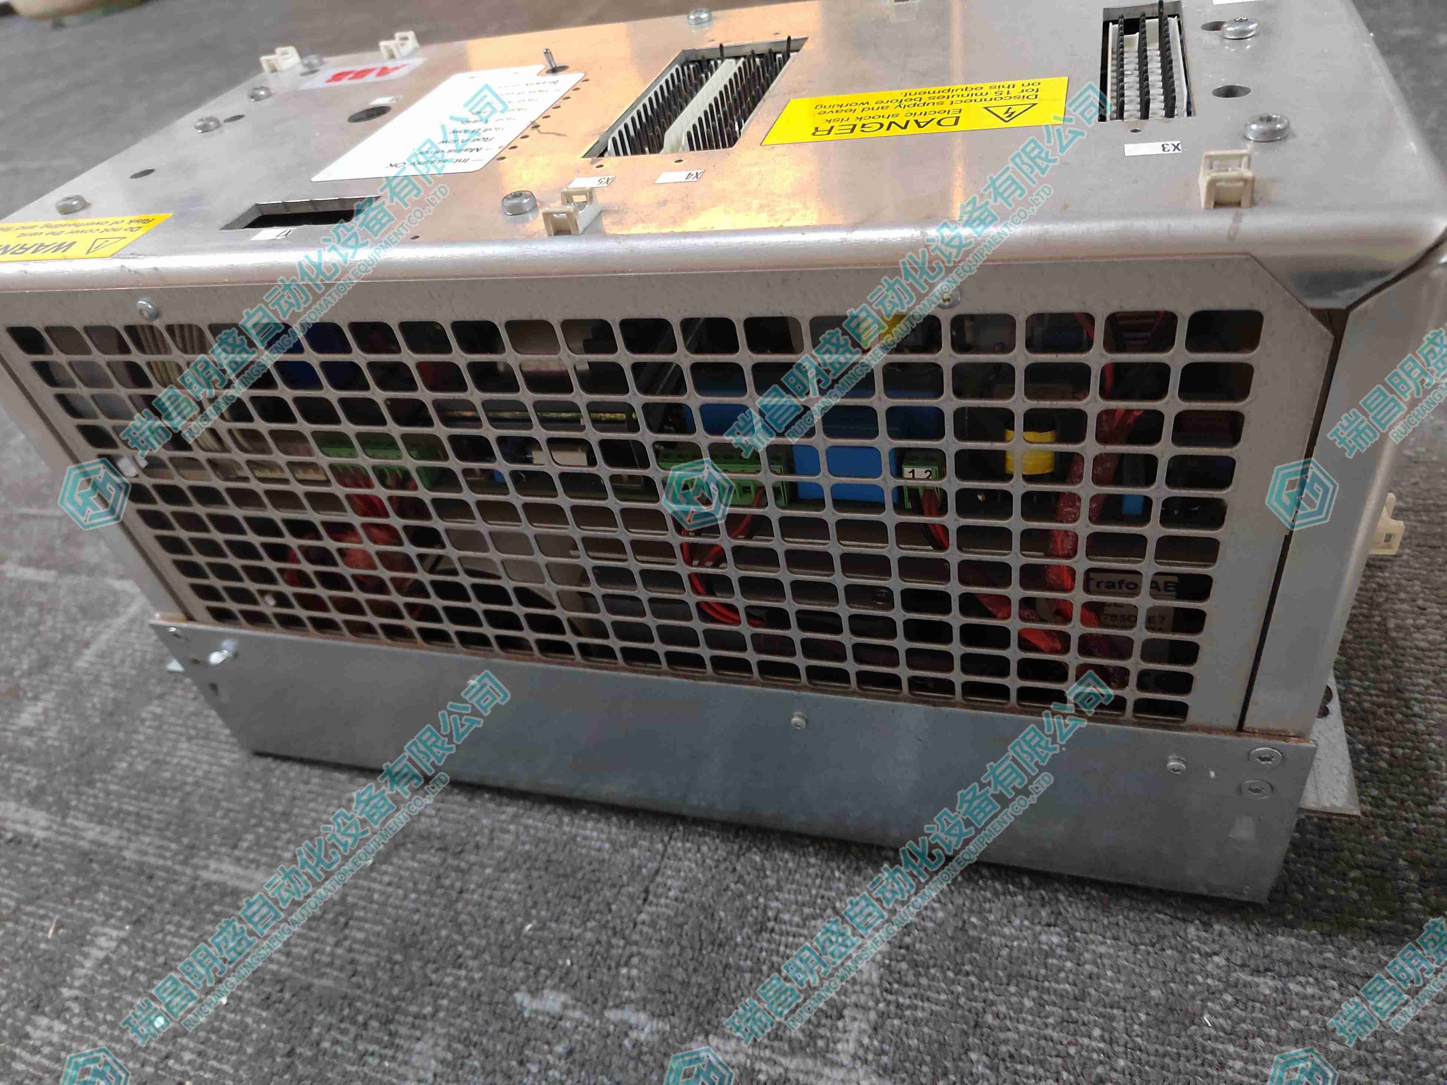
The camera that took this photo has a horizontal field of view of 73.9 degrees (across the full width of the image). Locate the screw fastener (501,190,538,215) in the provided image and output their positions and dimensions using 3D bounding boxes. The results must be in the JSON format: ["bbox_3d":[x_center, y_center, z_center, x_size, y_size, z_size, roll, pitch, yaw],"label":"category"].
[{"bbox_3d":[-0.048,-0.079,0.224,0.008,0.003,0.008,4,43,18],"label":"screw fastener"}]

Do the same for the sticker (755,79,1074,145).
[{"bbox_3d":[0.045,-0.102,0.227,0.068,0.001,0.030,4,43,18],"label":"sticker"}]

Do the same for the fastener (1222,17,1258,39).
[{"bbox_3d":[0.124,-0.123,0.230,0.008,0.003,0.008,4,43,18],"label":"fastener"}]

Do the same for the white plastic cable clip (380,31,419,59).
[{"bbox_3d":[-0.125,-0.192,0.371,0.008,0.006,0.013,4,43,18],"label":"white plastic cable clip"}]

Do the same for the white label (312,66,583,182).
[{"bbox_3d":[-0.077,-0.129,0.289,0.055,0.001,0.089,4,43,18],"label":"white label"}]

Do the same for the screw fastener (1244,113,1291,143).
[{"bbox_3d":[0.104,-0.080,0.184,0.008,0.003,0.008,4,43,18],"label":"screw fastener"}]

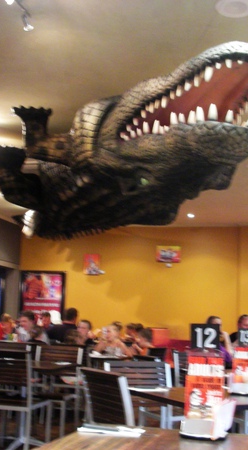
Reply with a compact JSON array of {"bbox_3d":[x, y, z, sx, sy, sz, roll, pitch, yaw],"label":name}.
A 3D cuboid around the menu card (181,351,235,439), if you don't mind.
[{"bbox_3d":[0.258,0.528,1.913,0.140,0.255,0.110,1,-10,13],"label":"menu card"}]

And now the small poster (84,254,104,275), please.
[{"bbox_3d":[-0.644,0.826,12.629,0.381,0.428,0.030,0,-10,14],"label":"small poster"}]

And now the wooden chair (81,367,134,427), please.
[{"bbox_3d":[0.124,1.110,2.749,0.550,0.860,0.450,7,-11,-28],"label":"wooden chair"}]

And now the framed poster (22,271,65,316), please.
[{"bbox_3d":[-1.907,1.703,14.257,1.128,1.265,0.060,1,-10,15],"label":"framed poster"}]

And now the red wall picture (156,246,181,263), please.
[{"bbox_3d":[0.903,0.600,12.272,0.502,0.336,0.030,0,-10,14],"label":"red wall picture"}]

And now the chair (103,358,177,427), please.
[{"bbox_3d":[0.182,1.220,3.310,0.440,0.850,0.530,8,-11,-26],"label":"chair"}]

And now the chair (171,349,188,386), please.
[{"bbox_3d":[0.785,1.717,6.099,0.440,0.850,0.530,-1,-10,24],"label":"chair"}]

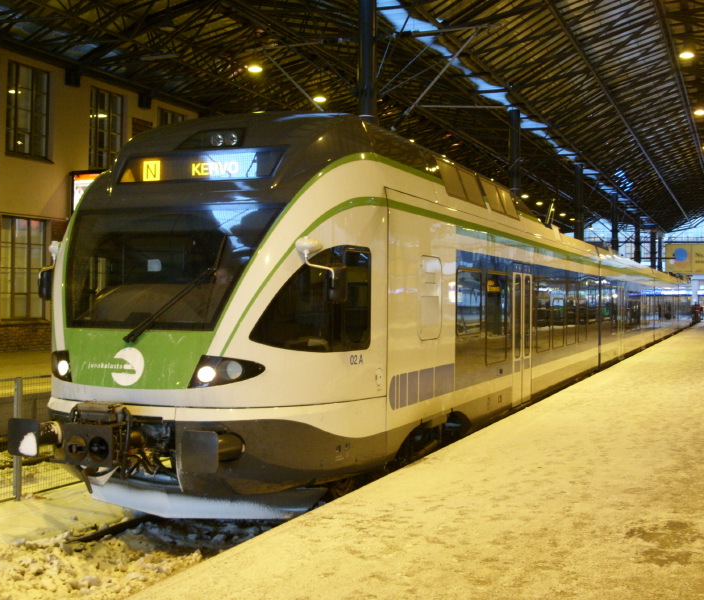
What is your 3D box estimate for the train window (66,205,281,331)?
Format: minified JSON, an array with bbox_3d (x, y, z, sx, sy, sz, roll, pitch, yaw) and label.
[{"bbox_3d":[-1.762,-0.317,12.128,2.050,1.360,0.250,0,-31,17],"label":"train window"}]

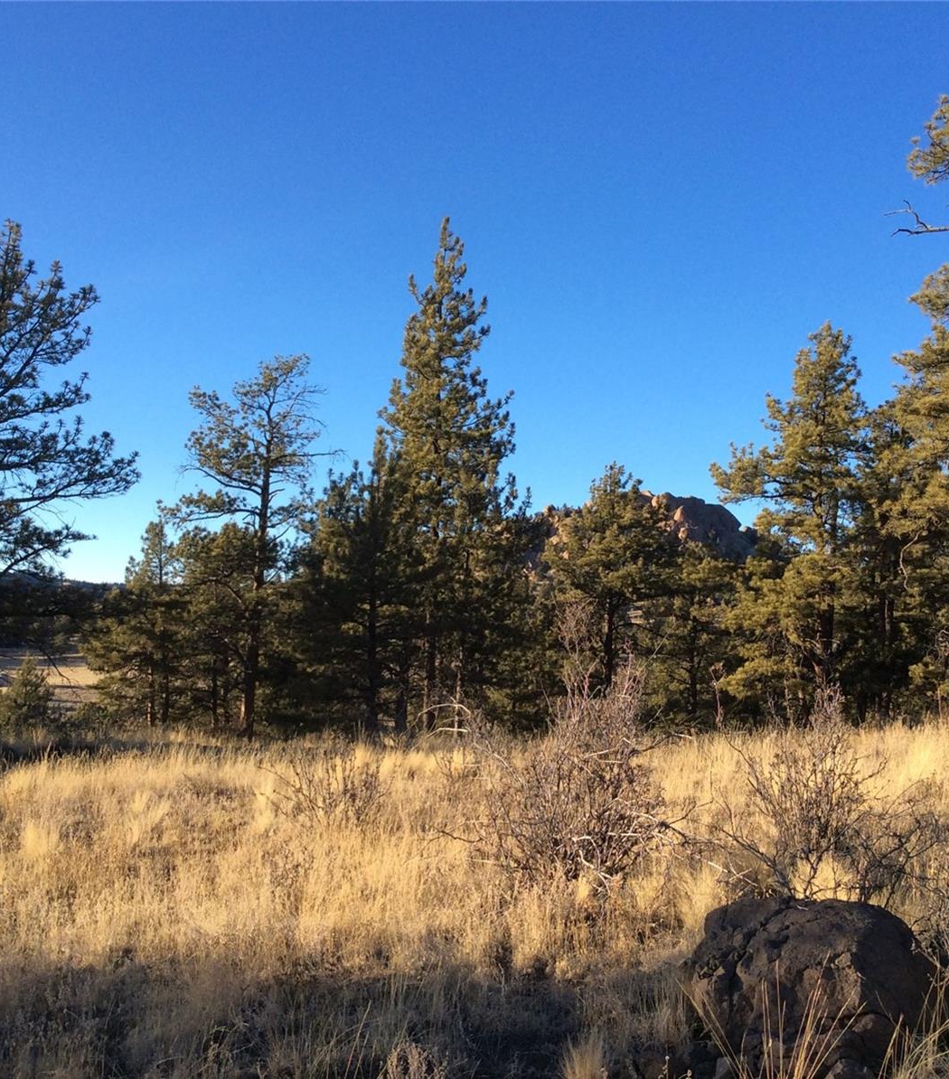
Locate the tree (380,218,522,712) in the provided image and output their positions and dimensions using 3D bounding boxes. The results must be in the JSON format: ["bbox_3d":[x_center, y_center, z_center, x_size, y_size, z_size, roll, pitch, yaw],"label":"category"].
[{"bbox_3d":[-0.460,-1.369,26.500,2.740,9.950,2.740,1,-3,0],"label":"tree"}]

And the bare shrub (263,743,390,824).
[{"bbox_3d":[-1.113,1.846,10.000,0.890,0.640,0.800,1,-3,0],"label":"bare shrub"}]

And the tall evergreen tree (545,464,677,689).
[{"bbox_3d":[2.766,1.006,27.000,2.590,5.020,2.590,1,-3,0],"label":"tall evergreen tree"}]

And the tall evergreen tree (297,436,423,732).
[{"bbox_3d":[-1.924,0.743,22.500,2.050,4.940,2.050,1,-3,0],"label":"tall evergreen tree"}]

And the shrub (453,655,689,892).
[{"bbox_3d":[0.547,1.338,7.600,1.300,1.350,1.170,1,-3,0],"label":"shrub"}]

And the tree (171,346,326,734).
[{"bbox_3d":[-3.735,0.065,22.000,2.380,6.210,2.380,1,-3,0],"label":"tree"}]

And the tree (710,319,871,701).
[{"bbox_3d":[5.958,-0.370,25.000,2.920,7.230,2.920,1,-3,0],"label":"tree"}]

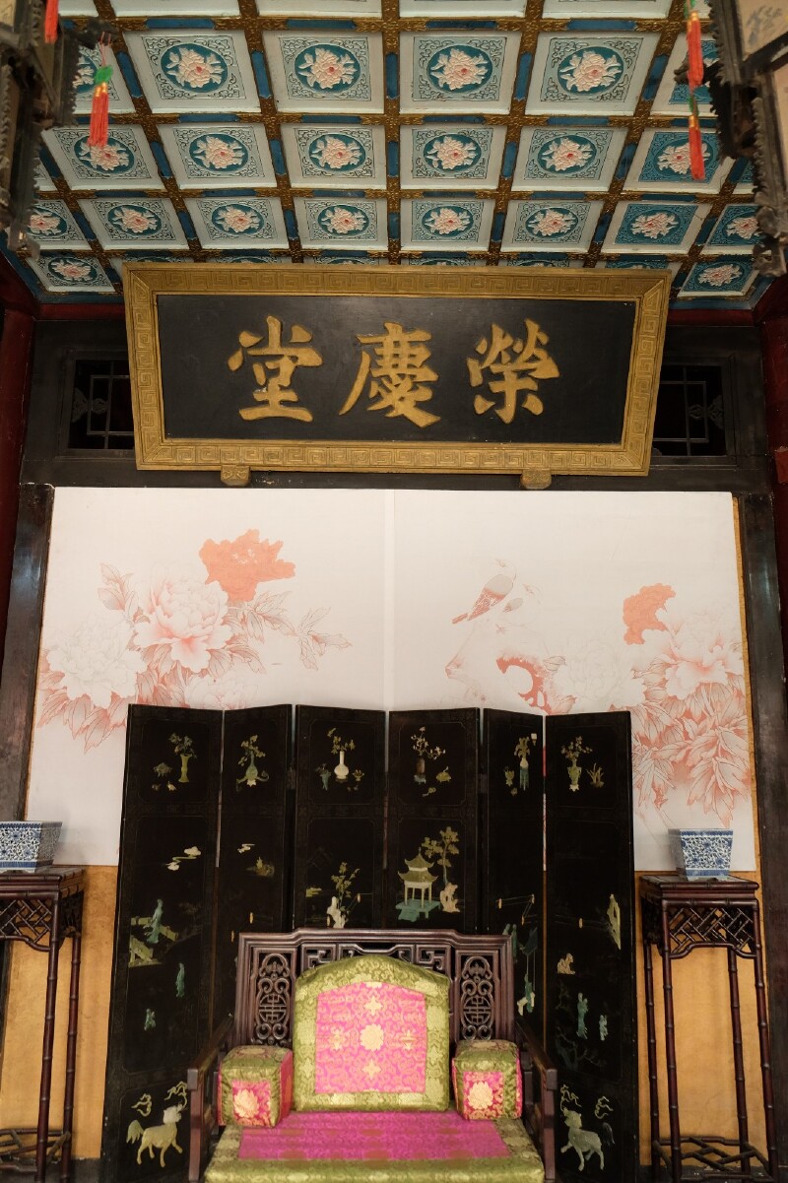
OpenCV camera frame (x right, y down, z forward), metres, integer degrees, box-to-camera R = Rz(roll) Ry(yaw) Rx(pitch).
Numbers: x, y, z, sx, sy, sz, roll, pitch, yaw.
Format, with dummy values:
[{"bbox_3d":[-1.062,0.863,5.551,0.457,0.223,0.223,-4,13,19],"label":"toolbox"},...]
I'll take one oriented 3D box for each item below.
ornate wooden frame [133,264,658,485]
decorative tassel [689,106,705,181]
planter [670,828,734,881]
[{"bbox_3d":[0.008,-0.952,3.902,2.291,0.885,0.110,1,17,0],"label":"ornate wooden frame"},{"bbox_3d":[0.769,-1.137,2.253,0.030,0.215,0.028,1,-11,1],"label":"decorative tassel"},{"bbox_3d":[1.211,1.033,3.484,0.200,0.190,0.185,0,-11,3],"label":"planter"}]

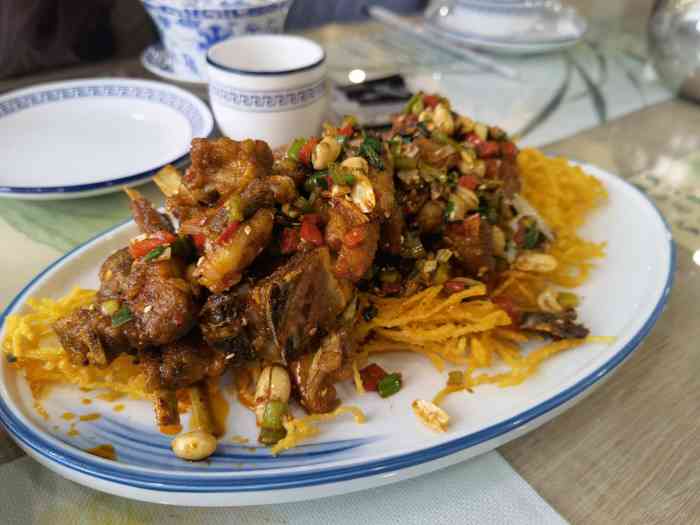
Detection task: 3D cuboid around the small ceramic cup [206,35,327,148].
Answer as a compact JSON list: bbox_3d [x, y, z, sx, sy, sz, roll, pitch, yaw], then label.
[{"bbox_3d":[-0.052,-0.109,0.360,0.072,0.057,0.072,3,39,0],"label":"small ceramic cup"}]

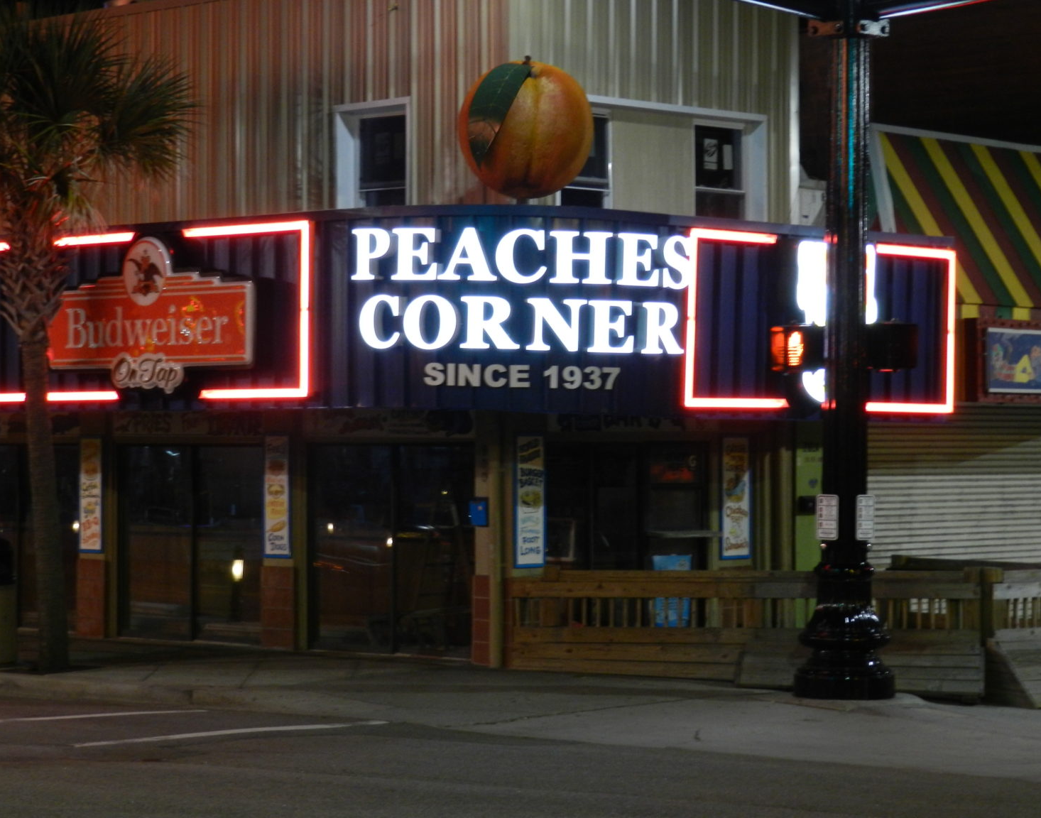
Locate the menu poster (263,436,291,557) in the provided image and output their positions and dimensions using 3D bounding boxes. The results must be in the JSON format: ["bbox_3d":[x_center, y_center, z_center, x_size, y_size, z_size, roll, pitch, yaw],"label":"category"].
[{"bbox_3d":[-2.393,0.863,30.992,0.410,1.210,0.030,-1,-1,44],"label":"menu poster"}]

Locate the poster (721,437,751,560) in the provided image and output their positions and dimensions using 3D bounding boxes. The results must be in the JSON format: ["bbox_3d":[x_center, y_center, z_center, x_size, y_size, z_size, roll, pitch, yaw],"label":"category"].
[{"bbox_3d":[2.141,0.890,31.352,0.030,1.210,0.410,-1,-1,44],"label":"poster"}]

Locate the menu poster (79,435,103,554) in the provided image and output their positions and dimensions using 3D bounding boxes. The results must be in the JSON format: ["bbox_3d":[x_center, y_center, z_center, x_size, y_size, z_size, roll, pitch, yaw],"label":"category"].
[{"bbox_3d":[-4.505,0.911,33.022,0.410,1.210,0.030,-1,-1,44],"label":"menu poster"}]

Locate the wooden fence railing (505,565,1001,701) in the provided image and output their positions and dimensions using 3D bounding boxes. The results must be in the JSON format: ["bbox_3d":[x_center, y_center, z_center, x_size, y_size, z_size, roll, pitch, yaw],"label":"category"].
[{"bbox_3d":[2.086,2.009,28.300,4.450,1.180,0.300,0,-1,-2],"label":"wooden fence railing"}]

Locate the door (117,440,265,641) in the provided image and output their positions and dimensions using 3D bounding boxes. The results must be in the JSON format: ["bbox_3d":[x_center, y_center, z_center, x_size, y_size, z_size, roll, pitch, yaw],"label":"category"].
[{"bbox_3d":[-3.374,1.379,32.074,2.230,1.980,0.080,-1,-1,44],"label":"door"}]

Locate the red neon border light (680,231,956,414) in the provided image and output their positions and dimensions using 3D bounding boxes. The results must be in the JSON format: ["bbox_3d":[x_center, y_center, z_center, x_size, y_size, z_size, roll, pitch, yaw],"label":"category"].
[{"bbox_3d":[3.052,-0.836,31.363,0.100,1.680,4.220,-1,-1,44],"label":"red neon border light"}]

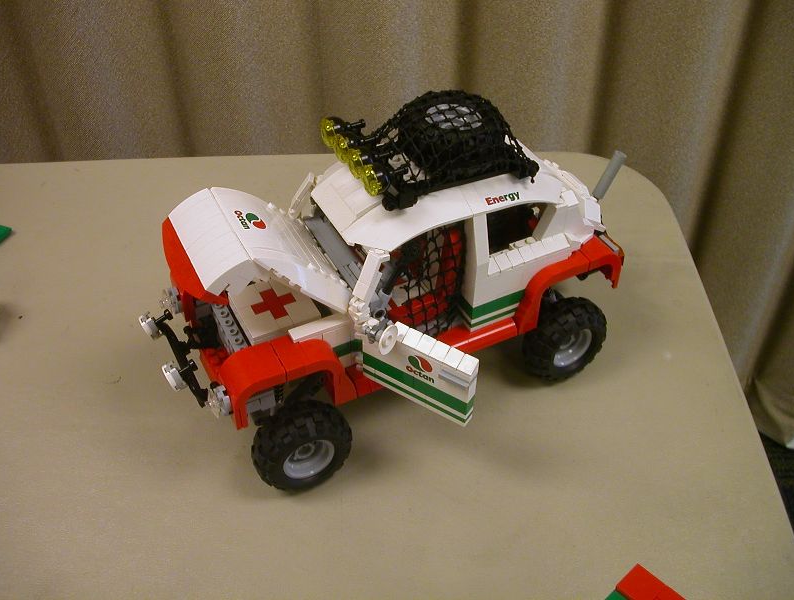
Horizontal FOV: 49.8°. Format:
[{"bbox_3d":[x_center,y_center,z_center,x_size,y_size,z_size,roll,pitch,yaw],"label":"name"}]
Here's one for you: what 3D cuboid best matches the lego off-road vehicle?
[{"bbox_3d":[0.012,-0.015,0.496,0.303,0.175,0.179,-20,48,-21],"label":"lego off-road vehicle"}]

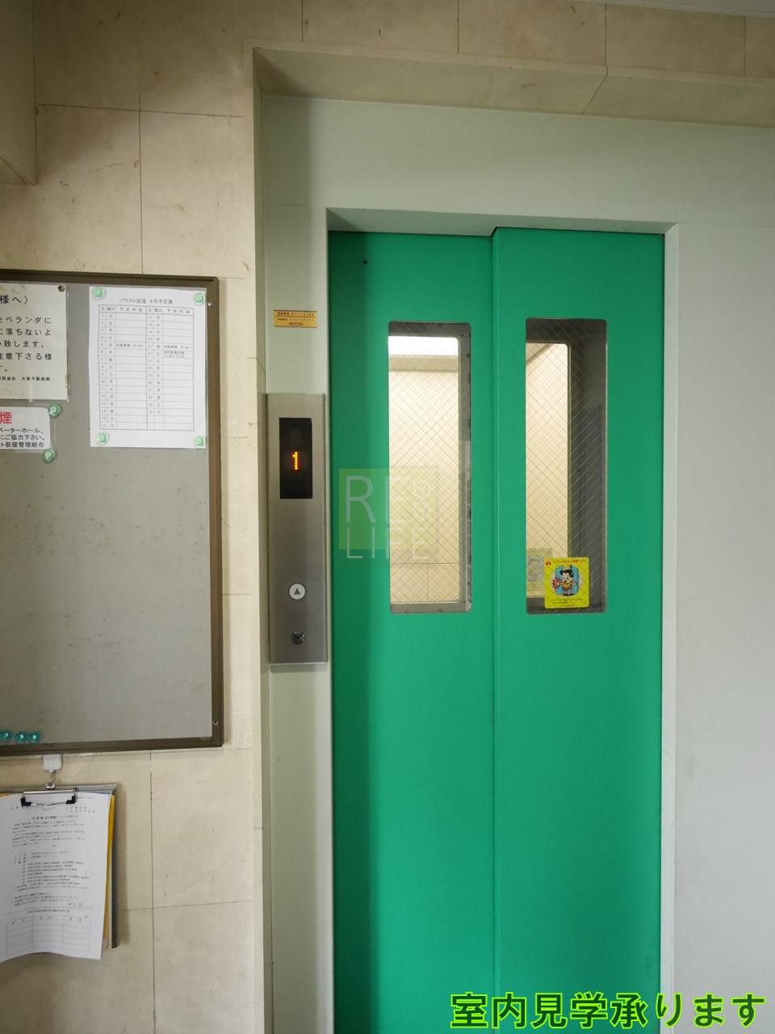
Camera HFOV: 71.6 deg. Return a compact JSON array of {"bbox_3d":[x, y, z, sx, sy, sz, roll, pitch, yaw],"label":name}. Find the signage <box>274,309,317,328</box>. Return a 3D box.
[{"bbox_3d":[-0.198,-0.427,1.160,0.091,0.035,0.002,0,1,-5],"label":"signage"}]

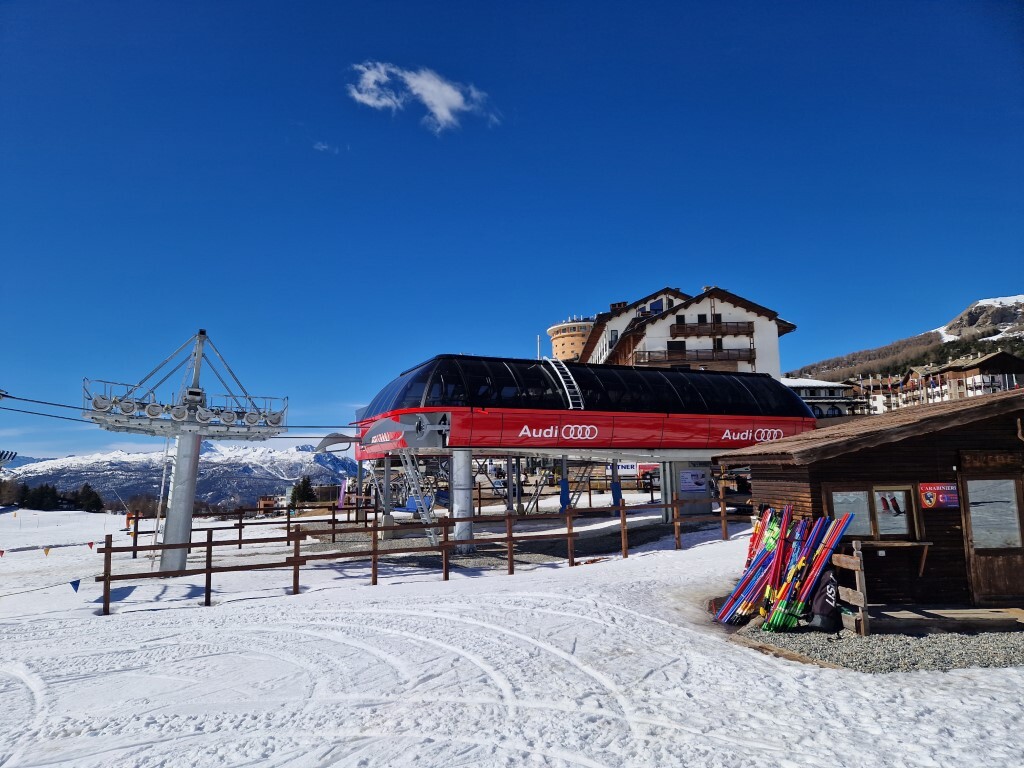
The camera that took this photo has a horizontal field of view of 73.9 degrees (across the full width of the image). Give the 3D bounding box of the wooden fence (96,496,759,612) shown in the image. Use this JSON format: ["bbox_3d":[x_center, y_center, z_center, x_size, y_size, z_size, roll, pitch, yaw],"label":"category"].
[{"bbox_3d":[-0.389,3.123,13.879,13.818,1.693,0.250,3,-8,-26],"label":"wooden fence"}]

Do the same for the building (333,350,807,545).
[{"bbox_3d":[2.982,2.809,27.137,17.819,6.567,8.446,2,-8,-23],"label":"building"}]

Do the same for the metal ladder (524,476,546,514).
[{"bbox_3d":[1.028,4.267,26.786,0.120,1.833,0.420,32,-19,-17],"label":"metal ladder"}]

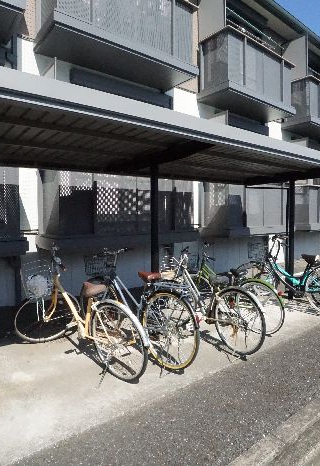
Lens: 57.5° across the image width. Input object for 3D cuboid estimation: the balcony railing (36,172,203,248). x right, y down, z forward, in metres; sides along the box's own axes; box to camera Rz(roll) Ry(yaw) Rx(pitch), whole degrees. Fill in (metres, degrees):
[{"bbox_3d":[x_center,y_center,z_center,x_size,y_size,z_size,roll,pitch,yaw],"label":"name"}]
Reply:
[{"bbox_3d":[-0.580,-0.455,4.864,2.420,1.220,0.870,-3,4,-36],"label":"balcony railing"}]

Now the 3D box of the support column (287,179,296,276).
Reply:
[{"bbox_3d":[2.202,0.116,4.853,0.080,1.960,0.080,-3,4,-36],"label":"support column"}]

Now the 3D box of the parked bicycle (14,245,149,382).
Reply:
[{"bbox_3d":[-0.754,0.703,2.695,1.700,1.060,0.620,3,4,40],"label":"parked bicycle"}]

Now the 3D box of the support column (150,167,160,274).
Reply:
[{"bbox_3d":[-0.055,0.231,3.222,0.080,1.940,0.080,-3,4,-36],"label":"support column"}]

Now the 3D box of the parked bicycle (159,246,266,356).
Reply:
[{"bbox_3d":[0.458,0.682,3.330,0.540,1.020,1.780,-3,4,-38],"label":"parked bicycle"}]

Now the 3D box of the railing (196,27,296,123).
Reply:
[{"bbox_3d":[2.032,-3.418,6.633,2.410,1.200,0.870,-3,4,-36],"label":"railing"}]

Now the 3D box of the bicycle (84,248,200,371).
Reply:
[{"bbox_3d":[-0.311,0.698,3.025,1.840,1.030,0.540,3,5,45],"label":"bicycle"}]

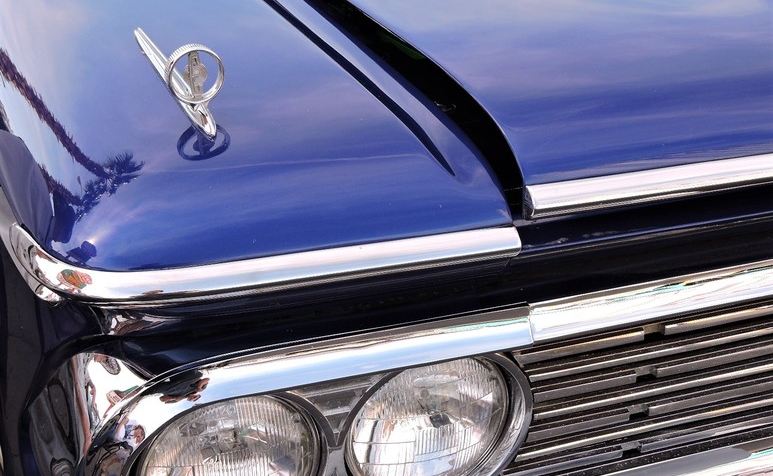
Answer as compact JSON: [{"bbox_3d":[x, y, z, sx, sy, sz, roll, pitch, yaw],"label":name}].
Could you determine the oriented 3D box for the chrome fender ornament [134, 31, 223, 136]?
[{"bbox_3d":[-0.199,-0.175,1.230,0.049,0.063,0.262,-12,32,-20],"label":"chrome fender ornament"}]

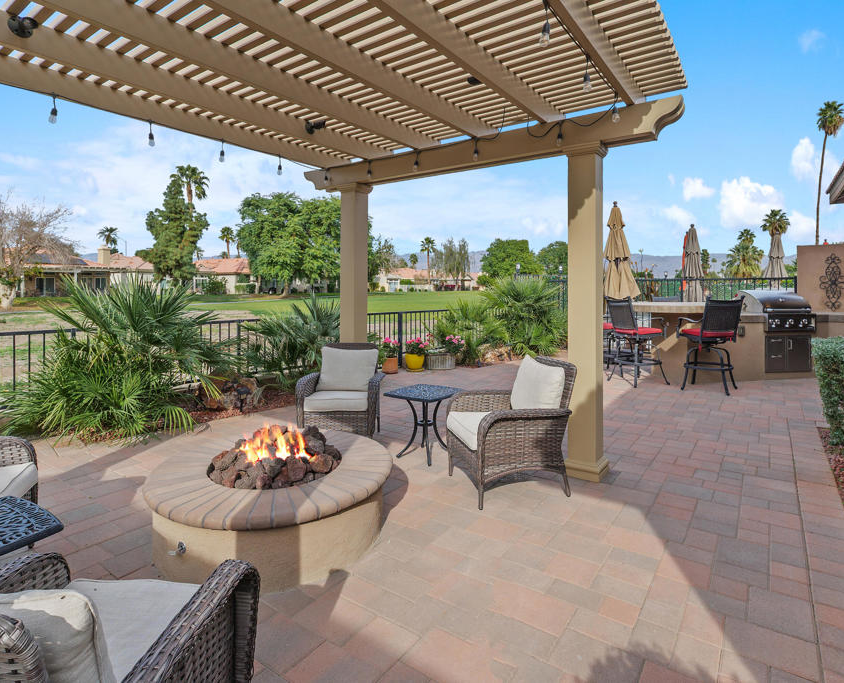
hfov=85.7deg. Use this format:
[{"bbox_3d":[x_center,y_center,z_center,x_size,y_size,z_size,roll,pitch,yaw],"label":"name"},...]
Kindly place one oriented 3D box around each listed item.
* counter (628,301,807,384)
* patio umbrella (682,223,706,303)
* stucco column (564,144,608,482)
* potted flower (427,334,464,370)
[{"bbox_3d":[4.200,0.003,6.575,2.650,1.070,1.000,-1,5,-10],"label":"counter"},{"bbox_3d":[5.680,-1.190,9.500,0.460,2.500,0.460,0,4,0],"label":"patio umbrella"},{"bbox_3d":[1.245,-0.239,3.420,0.260,2.440,0.260,3,5,37],"label":"stucco column"},{"bbox_3d":[0.387,0.145,7.477,0.600,0.560,0.450,0,5,0],"label":"potted flower"}]

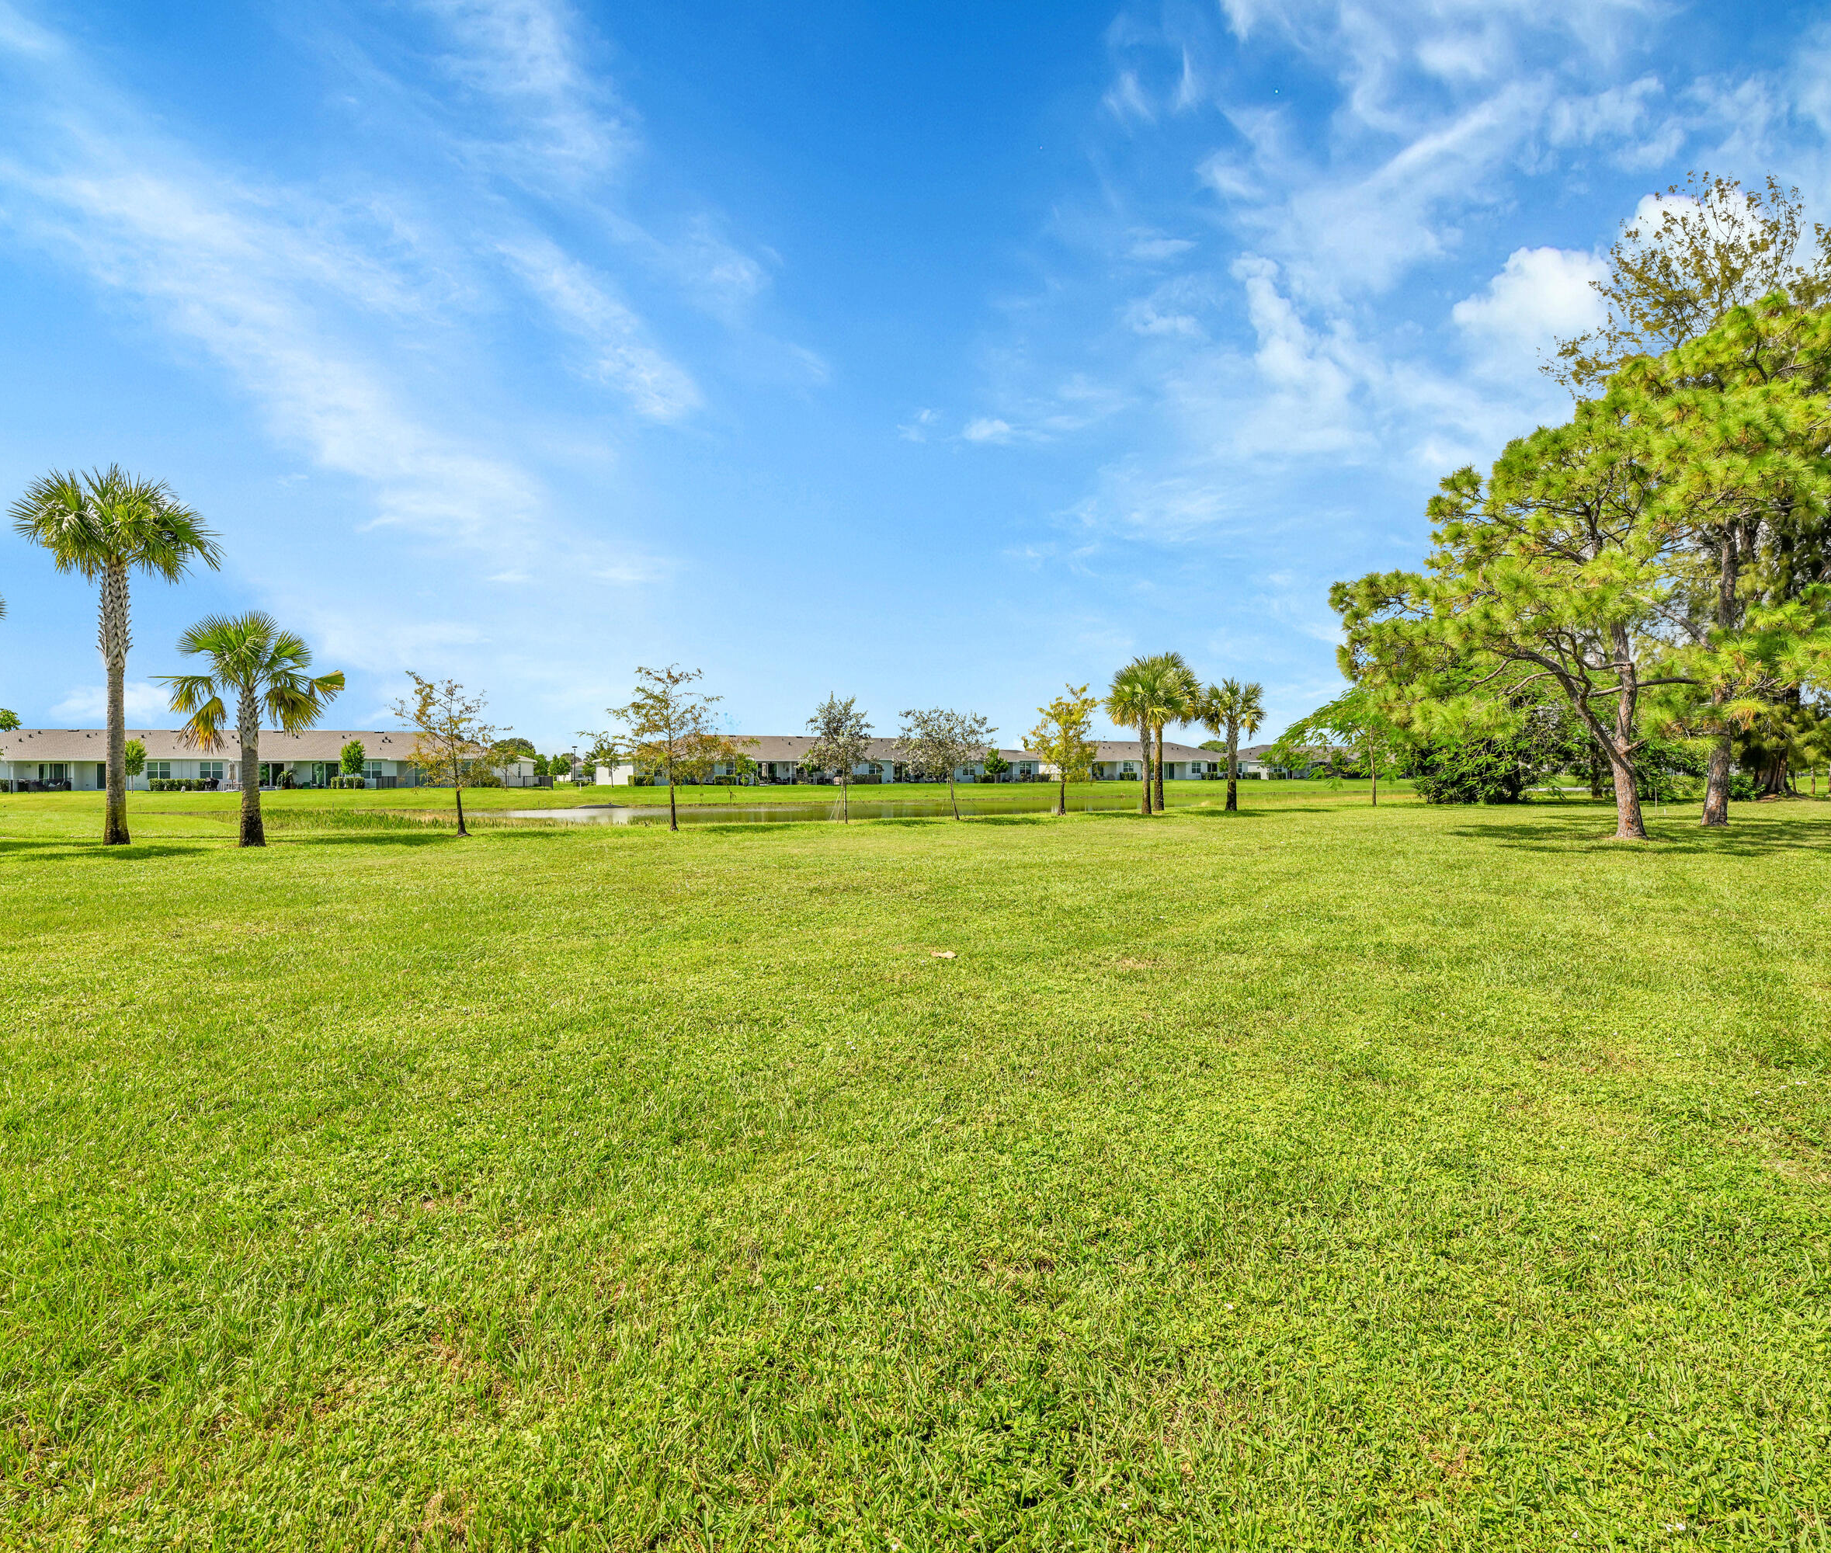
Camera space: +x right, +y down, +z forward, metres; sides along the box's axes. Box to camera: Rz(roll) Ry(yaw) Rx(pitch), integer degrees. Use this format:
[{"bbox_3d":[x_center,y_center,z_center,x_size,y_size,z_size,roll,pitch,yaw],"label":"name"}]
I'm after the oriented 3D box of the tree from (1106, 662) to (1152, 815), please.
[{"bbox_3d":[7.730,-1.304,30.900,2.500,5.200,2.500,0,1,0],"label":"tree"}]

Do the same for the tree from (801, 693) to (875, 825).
[{"bbox_3d":[-2.367,-0.559,28.358,2.200,4.060,2.200,0,1,-5],"label":"tree"}]

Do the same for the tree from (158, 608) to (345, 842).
[{"bbox_3d":[-13.494,-0.947,18.400,3.700,4.720,3.500,0,1,0],"label":"tree"}]

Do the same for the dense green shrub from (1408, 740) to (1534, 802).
[{"bbox_3d":[25.167,-0.206,41.000,5.300,2.850,4.200,0,1,0],"label":"dense green shrub"}]

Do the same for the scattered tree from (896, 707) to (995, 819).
[{"bbox_3d":[0.905,-0.384,27.300,2.900,3.400,2.800,0,1,0],"label":"scattered tree"}]

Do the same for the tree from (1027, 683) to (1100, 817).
[{"bbox_3d":[4.913,-0.889,30.000,2.400,4.370,2.350,0,1,0],"label":"tree"}]

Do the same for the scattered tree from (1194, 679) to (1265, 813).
[{"bbox_3d":[12.171,-1.192,34.975,2.700,5.130,2.700,0,1,19],"label":"scattered tree"}]

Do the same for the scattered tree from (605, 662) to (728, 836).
[{"bbox_3d":[-6.759,-0.767,24.975,3.200,4.580,3.200,0,1,-15],"label":"scattered tree"}]

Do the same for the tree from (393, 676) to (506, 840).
[{"bbox_3d":[-10.781,-0.492,21.000,2.650,3.720,2.550,0,1,0],"label":"tree"}]

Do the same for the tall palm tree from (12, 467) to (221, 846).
[{"bbox_3d":[-18.551,-2.765,20.942,3.600,8.700,3.600,-1,1,-41],"label":"tall palm tree"}]

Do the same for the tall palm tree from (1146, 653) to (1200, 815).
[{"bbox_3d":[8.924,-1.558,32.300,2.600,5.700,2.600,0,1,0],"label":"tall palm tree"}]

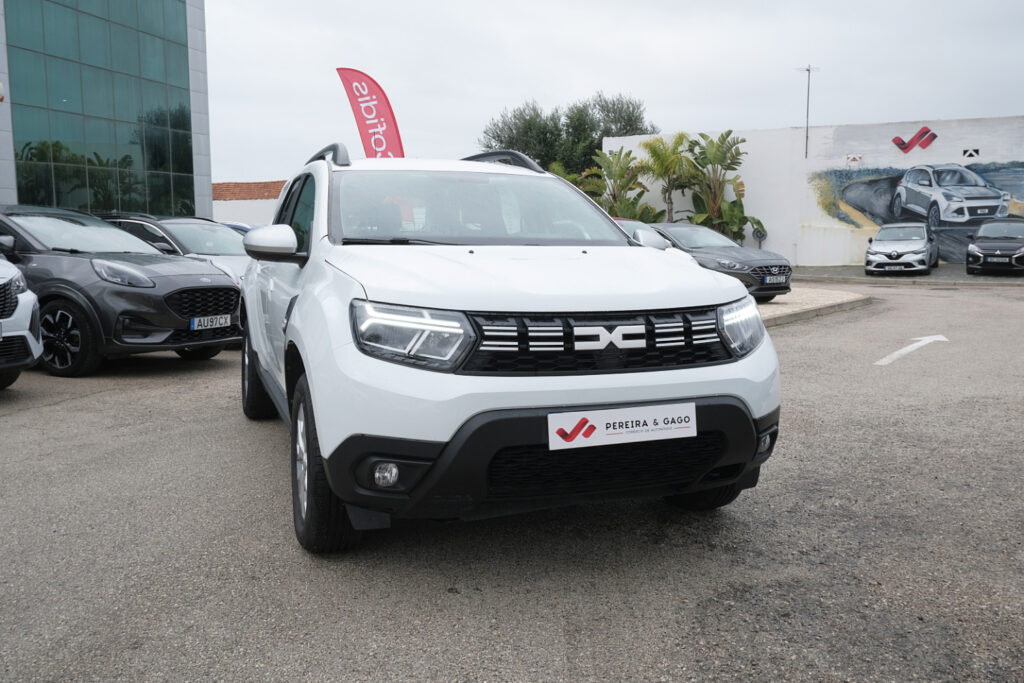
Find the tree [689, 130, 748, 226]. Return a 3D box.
[{"bbox_3d":[6.796,-4.655,29.160,2.100,4.550,2.000,3,7,27],"label":"tree"}]

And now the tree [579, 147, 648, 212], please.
[{"bbox_3d":[3.530,-4.643,30.671,2.400,4.200,2.300,3,7,27],"label":"tree"}]

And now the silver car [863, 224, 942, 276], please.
[{"bbox_3d":[11.830,-2.815,26.606,1.860,1.440,4.050,4,10,30],"label":"silver car"}]

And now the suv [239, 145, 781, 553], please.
[{"bbox_3d":[-0.436,-0.214,4.849,1.900,1.690,4.340,-3,7,-21],"label":"suv"}]

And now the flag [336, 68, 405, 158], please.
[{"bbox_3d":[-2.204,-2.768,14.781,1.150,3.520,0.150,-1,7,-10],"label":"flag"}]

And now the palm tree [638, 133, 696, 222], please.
[{"bbox_3d":[5.230,-4.707,29.657,2.000,4.550,1.950,3,7,27],"label":"palm tree"}]

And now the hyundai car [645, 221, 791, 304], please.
[{"bbox_3d":[3.191,-1.474,16.442,1.860,1.455,4.340,-5,8,-34],"label":"hyundai car"}]

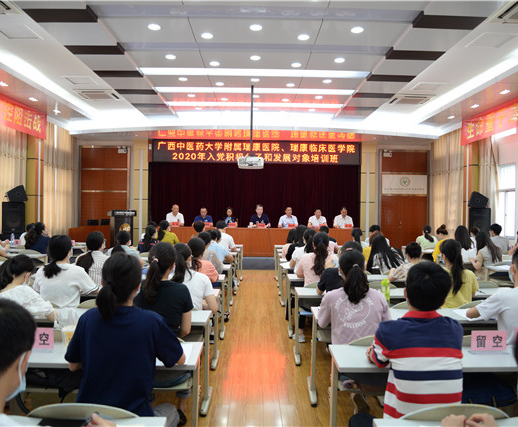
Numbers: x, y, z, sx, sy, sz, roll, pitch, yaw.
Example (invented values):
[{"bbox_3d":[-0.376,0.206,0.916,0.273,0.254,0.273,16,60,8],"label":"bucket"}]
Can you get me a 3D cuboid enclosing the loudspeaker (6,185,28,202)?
[{"bbox_3d":[-4.805,-0.392,8.500,0.340,0.310,0.470,-22,11,-27],"label":"loudspeaker"}]

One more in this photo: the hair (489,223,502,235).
[{"bbox_3d":[4.416,0.285,7.950,0.190,0.200,0.220,1,0,-21],"label":"hair"}]

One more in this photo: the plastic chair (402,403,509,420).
[{"bbox_3d":[0.843,1.194,2.030,0.470,0.767,0.500,1,0,0],"label":"plastic chair"}]

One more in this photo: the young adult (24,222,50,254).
[{"bbox_3d":[-4.041,0.784,7.852,0.460,1.241,0.640,1,0,11],"label":"young adult"}]

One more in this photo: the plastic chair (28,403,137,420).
[{"bbox_3d":[-0.757,1.168,2.072,0.470,0.770,0.530,1,0,-1],"label":"plastic chair"}]

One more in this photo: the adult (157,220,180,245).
[{"bbox_3d":[-1.963,0.827,9.287,0.480,1.300,0.720,1,0,11],"label":"adult"}]

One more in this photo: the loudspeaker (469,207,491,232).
[{"bbox_3d":[4.650,0.206,8.950,0.460,0.620,0.420,1,0,23],"label":"loudspeaker"}]

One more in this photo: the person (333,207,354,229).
[{"bbox_3d":[2.396,0.531,12.100,0.550,1.460,0.650,1,0,3],"label":"person"}]

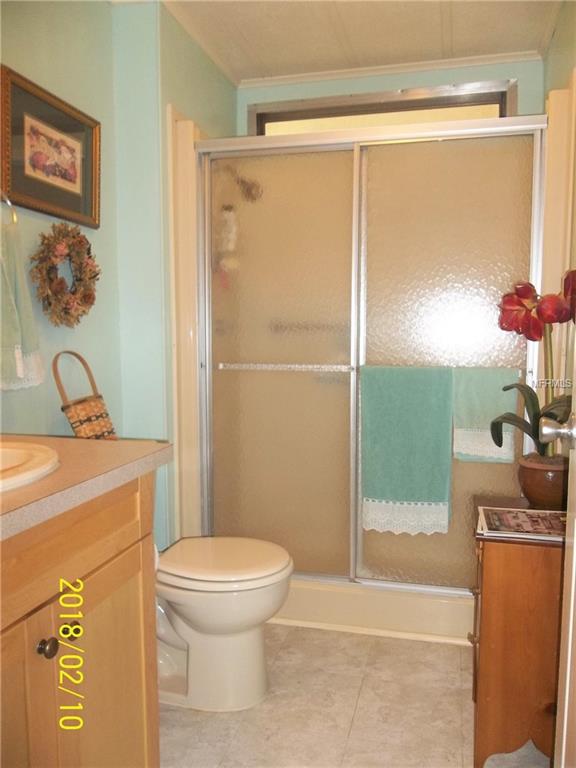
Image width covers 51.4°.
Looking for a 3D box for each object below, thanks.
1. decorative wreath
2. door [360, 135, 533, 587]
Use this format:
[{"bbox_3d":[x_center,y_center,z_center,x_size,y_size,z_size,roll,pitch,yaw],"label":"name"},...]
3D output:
[{"bbox_3d":[-0.676,-0.330,1.860,0.085,0.335,0.345,1,5,15],"label":"decorative wreath"},{"bbox_3d":[0.543,-0.049,2.163,0.600,1.620,0.045,1,5,15],"label":"door"}]

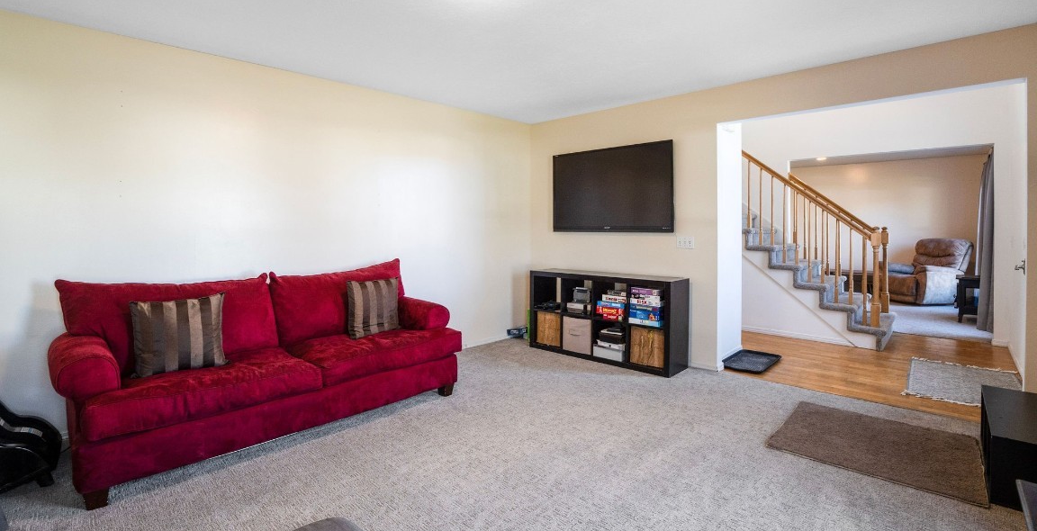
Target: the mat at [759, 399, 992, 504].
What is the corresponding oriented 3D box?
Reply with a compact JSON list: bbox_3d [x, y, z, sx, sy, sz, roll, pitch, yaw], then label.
[{"bbox_3d":[2.012,0.999,2.480,0.900,0.020,0.820,3,6,38],"label":"mat"}]

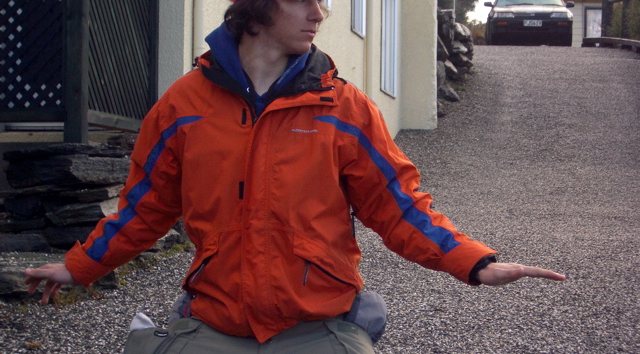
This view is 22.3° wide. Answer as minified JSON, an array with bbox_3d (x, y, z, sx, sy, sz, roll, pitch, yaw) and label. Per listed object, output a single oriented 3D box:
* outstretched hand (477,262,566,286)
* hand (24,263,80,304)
[{"bbox_3d":[0.418,0.200,3.360,0.185,0.050,0.090,3,0,12],"label":"outstretched hand"},{"bbox_3d":[-0.598,0.238,3.630,0.150,0.090,0.095,-10,-5,25],"label":"hand"}]

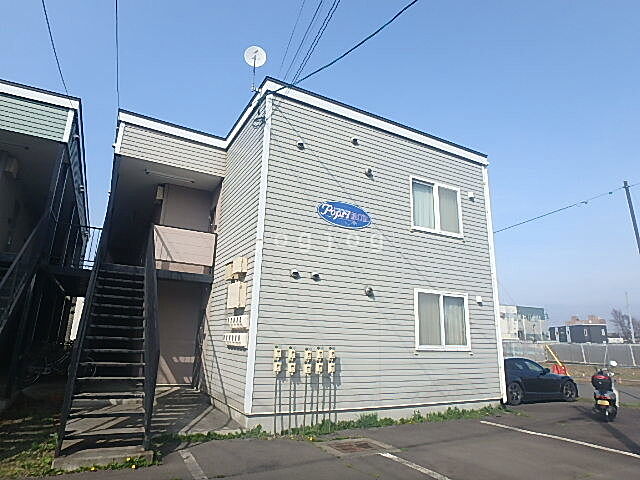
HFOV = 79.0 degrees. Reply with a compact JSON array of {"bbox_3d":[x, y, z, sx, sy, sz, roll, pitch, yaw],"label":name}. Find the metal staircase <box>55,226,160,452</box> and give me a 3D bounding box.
[{"bbox_3d":[-3.562,1.136,7.017,1.050,4.000,3.950,9,-16,-27],"label":"metal staircase"}]

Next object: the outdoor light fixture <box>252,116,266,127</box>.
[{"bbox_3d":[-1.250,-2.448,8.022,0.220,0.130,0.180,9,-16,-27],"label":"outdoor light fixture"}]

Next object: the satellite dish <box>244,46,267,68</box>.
[{"bbox_3d":[-1.353,-3.828,8.144,0.460,0.460,0.280,4,-14,-11],"label":"satellite dish"}]

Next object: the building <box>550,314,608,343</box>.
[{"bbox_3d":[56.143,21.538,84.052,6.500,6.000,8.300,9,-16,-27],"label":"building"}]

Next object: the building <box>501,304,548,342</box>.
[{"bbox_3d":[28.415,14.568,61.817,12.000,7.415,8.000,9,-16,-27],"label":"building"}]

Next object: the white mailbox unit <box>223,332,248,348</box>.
[{"bbox_3d":[-1.629,1.920,7.458,0.140,0.250,1.160,9,-16,-27],"label":"white mailbox unit"}]

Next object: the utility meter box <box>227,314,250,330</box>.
[{"bbox_3d":[-1.582,1.609,7.517,0.135,0.250,0.930,9,-16,-27],"label":"utility meter box"}]

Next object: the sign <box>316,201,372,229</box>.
[{"bbox_3d":[0.547,-0.533,8.270,1.384,0.570,0.050,9,-16,-27],"label":"sign"}]

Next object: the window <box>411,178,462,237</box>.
[{"bbox_3d":[2.919,-0.785,9.649,1.701,1.370,0.100,9,-16,-27],"label":"window"}]

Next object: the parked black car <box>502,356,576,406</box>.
[{"bbox_3d":[6.553,4.566,12.843,4.430,1.340,1.770,9,-16,-26],"label":"parked black car"}]

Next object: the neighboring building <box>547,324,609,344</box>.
[{"bbox_3d":[53.760,20.758,79.971,6.500,5.925,7.600,9,-16,-27],"label":"neighboring building"}]

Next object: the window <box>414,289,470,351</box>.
[{"bbox_3d":[2.913,1.897,9.121,1.710,1.380,0.100,9,-16,-27],"label":"window"}]

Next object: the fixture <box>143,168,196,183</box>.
[{"bbox_3d":[-4.008,-1.706,10.437,1.260,0.100,0.100,9,-16,-27],"label":"fixture"}]

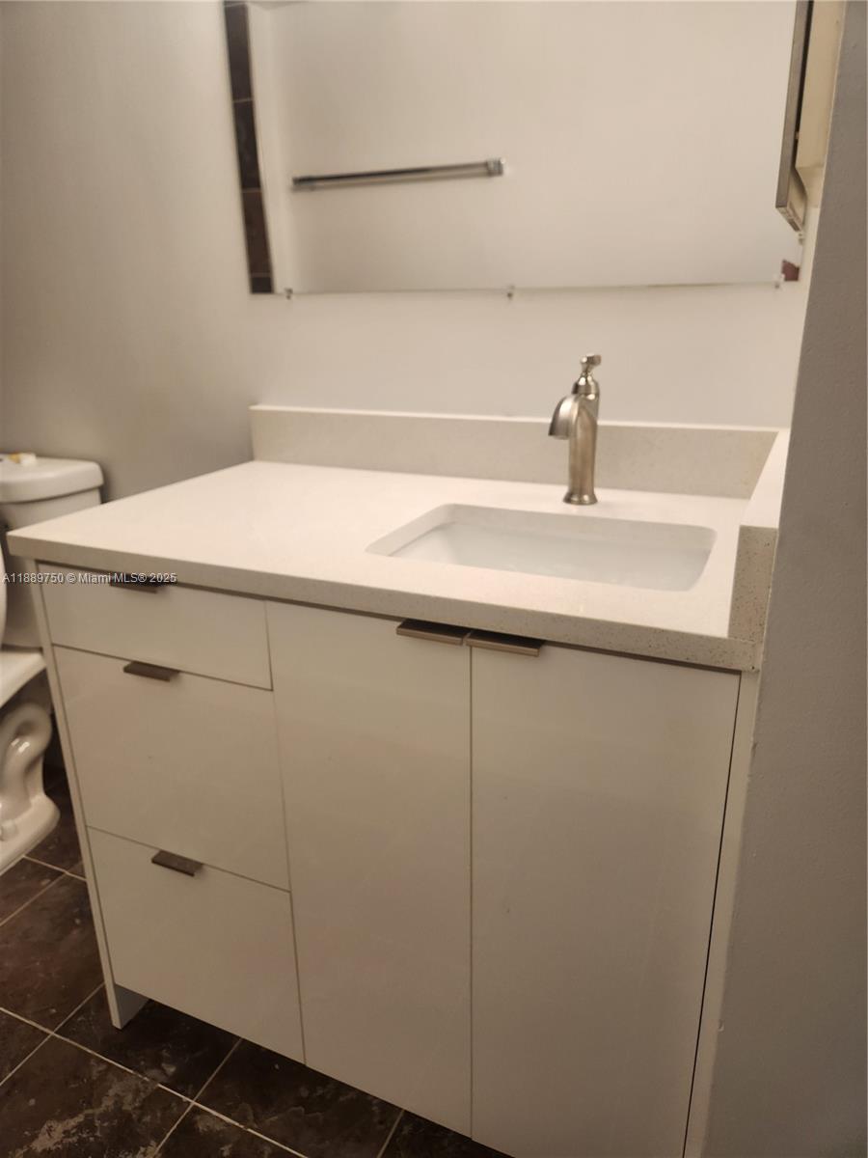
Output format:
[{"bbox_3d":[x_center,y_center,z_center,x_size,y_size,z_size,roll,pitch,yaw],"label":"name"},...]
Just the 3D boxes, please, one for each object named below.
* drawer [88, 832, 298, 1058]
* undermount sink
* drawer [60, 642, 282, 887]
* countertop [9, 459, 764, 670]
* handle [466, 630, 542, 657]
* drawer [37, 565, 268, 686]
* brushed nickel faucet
[{"bbox_3d":[-0.290,0.500,1.340,0.377,0.312,0.380,7,20,23],"label":"drawer"},{"bbox_3d":[0.147,0.033,1.035,0.428,0.153,0.315,7,20,23],"label":"undermount sink"},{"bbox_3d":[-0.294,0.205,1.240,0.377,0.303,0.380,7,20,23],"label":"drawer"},{"bbox_3d":[-0.028,-0.076,1.137,0.970,0.031,0.592,7,20,23],"label":"countertop"},{"bbox_3d":[0.074,0.064,0.784,0.077,0.009,0.030,7,20,23],"label":"handle"},{"bbox_3d":[-0.296,0.003,1.172,0.377,0.117,0.380,7,20,23],"label":"drawer"},{"bbox_3d":[0.209,-0.210,1.129,0.053,0.224,0.174,7,20,23],"label":"brushed nickel faucet"}]

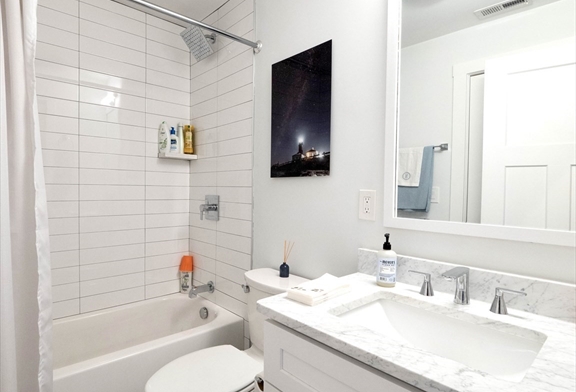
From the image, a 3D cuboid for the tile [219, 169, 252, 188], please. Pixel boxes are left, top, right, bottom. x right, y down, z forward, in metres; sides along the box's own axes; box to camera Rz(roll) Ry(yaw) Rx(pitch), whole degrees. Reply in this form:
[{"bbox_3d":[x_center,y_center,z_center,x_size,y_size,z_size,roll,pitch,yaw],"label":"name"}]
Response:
[{"bbox_3d":[-0.345,-0.110,2.003,0.012,0.101,0.399,-1,2,-43],"label":"tile"}]

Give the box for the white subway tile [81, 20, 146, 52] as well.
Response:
[{"bbox_3d":[-1.158,-1.058,2.067,0.398,0.102,0.010,-1,2,-43],"label":"white subway tile"}]

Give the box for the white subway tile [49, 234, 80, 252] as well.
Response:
[{"bbox_3d":[-1.472,0.290,1.830,0.405,0.102,0.010,-1,2,-43],"label":"white subway tile"}]

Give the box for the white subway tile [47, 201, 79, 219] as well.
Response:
[{"bbox_3d":[-1.454,0.086,1.814,0.400,0.101,0.010,-1,2,-43],"label":"white subway tile"}]

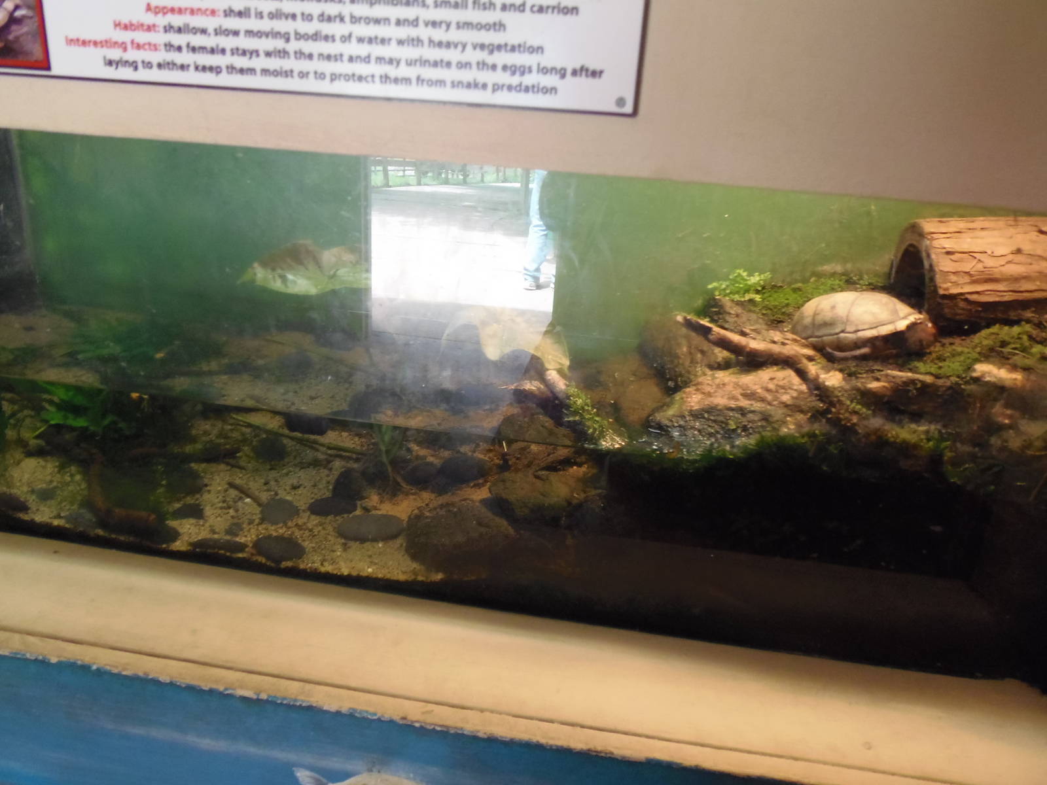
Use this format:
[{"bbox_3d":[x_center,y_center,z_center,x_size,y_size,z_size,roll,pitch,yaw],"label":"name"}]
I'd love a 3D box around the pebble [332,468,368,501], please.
[{"bbox_3d":[-0.179,0.095,0.748,0.038,0.033,0.033,7,20,7],"label":"pebble"}]

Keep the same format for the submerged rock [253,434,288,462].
[{"bbox_3d":[-0.286,0.063,0.819,0.040,0.028,0.036,7,20,7],"label":"submerged rock"}]

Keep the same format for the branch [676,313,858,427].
[{"bbox_3d":[0.211,-0.026,0.637,0.182,0.068,0.048,21,26,39],"label":"branch"}]

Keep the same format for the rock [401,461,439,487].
[{"bbox_3d":[-0.107,0.085,0.752,0.039,0.026,0.032,7,20,7],"label":"rock"}]

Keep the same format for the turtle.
[{"bbox_3d":[0.307,-0.061,0.659,0.129,0.060,0.085,4,20,0],"label":"turtle"}]

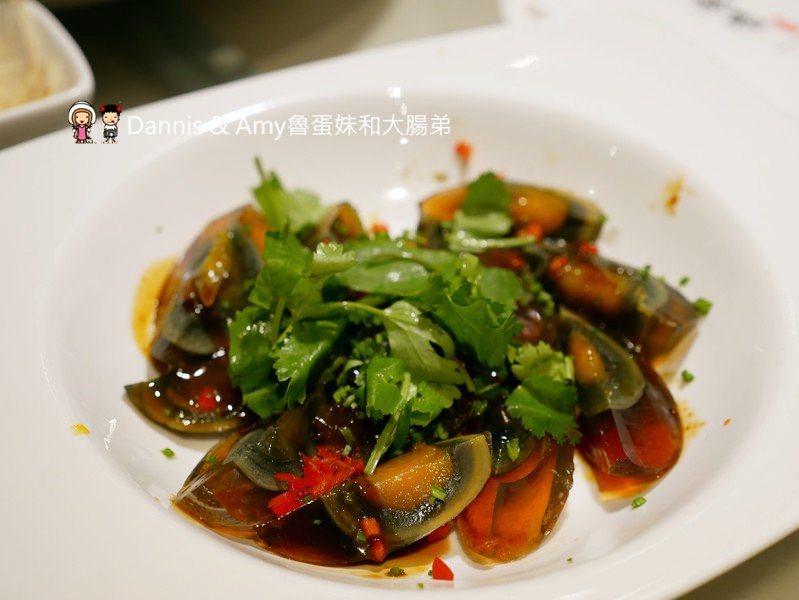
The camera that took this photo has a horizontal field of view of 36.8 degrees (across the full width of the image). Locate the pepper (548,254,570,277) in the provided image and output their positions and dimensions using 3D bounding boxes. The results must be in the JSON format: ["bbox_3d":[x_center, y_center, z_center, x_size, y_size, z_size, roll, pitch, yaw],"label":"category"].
[{"bbox_3d":[0.056,-0.012,0.423,0.007,0.006,0.007,0,42,0],"label":"pepper"}]

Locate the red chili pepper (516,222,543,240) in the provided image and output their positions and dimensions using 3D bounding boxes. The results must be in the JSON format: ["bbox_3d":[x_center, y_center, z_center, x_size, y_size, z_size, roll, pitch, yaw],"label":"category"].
[{"bbox_3d":[0.048,-0.025,0.444,0.009,0.006,0.006,0,42,0],"label":"red chili pepper"}]

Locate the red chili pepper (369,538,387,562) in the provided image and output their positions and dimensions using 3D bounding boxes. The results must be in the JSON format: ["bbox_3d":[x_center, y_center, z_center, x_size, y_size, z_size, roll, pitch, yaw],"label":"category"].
[{"bbox_3d":[-0.006,0.073,0.349,0.005,0.006,0.006,0,42,0],"label":"red chili pepper"}]

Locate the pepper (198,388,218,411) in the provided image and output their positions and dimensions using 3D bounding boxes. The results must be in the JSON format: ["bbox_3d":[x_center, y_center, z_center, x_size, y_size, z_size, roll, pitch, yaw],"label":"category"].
[{"bbox_3d":[-0.062,0.032,0.386,0.007,0.006,0.006,0,42,0],"label":"pepper"}]

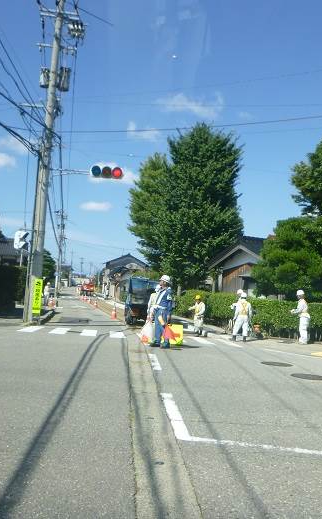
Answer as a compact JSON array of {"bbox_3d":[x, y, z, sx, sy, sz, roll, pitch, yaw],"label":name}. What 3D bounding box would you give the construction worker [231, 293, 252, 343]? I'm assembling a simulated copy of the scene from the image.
[{"bbox_3d":[2.545,1.834,15.800,0.640,1.580,0.450,3,-3,3],"label":"construction worker"}]

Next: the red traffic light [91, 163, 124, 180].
[{"bbox_3d":[-1.814,-2.924,16.700,1.120,0.400,0.320,3,-4,-6],"label":"red traffic light"}]

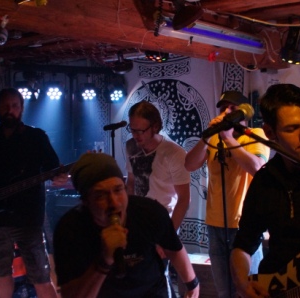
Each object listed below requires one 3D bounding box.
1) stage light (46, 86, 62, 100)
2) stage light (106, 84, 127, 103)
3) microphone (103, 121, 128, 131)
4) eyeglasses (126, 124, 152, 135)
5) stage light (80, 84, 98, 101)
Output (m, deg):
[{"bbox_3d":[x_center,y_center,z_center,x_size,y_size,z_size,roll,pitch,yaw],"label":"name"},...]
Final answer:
[{"bbox_3d":[-0.923,-0.537,5.050,0.155,0.150,0.125,0,30,4],"label":"stage light"},{"bbox_3d":[-0.334,-0.553,5.200,0.170,0.165,0.130,-2,29,-19],"label":"stage light"},{"bbox_3d":[-0.217,-0.143,3.200,0.165,0.045,0.045,-14,9,-24],"label":"microphone"},{"bbox_3d":[-0.053,-0.117,3.050,0.140,0.045,0.140,2,24,36],"label":"eyeglasses"},{"bbox_3d":[-0.597,-0.557,5.150,0.165,0.155,0.130,0,30,0],"label":"stage light"}]

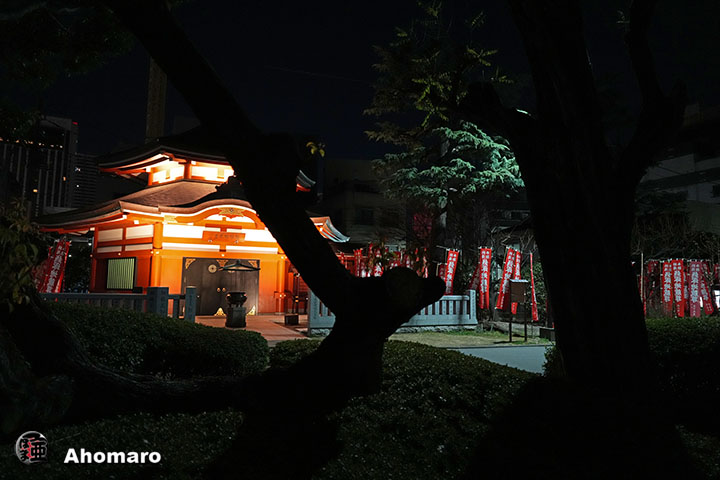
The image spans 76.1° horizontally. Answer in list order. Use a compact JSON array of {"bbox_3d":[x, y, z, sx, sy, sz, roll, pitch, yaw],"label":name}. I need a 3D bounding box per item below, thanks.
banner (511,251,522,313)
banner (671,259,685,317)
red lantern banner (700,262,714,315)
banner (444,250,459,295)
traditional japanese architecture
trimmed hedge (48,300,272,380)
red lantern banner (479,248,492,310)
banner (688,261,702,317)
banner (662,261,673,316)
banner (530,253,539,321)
[{"bbox_3d":[4.471,1.225,13.100,0.410,1.800,0.070,13,-12,-39],"label":"banner"},{"bbox_3d":[10.141,1.555,14.600,0.410,1.800,0.070,1,-6,-6],"label":"banner"},{"bbox_3d":[11.634,1.640,15.400,0.410,1.800,0.070,-3,-5,-12],"label":"red lantern banner"},{"bbox_3d":[2.868,1.198,14.500,0.410,1.800,0.070,20,-16,-35],"label":"banner"},{"bbox_3d":[-7.144,-1.381,22.593,14.530,9.484,12.584,3,-6,-23],"label":"traditional japanese architecture"},{"bbox_3d":[-3.172,1.528,7.580,3.400,0.900,1.900,2,-6,-12],"label":"trimmed hedge"},{"bbox_3d":[3.810,1.185,13.800,0.410,1.800,0.070,4,-7,-28],"label":"red lantern banner"},{"bbox_3d":[10.883,1.603,14.900,0.410,1.800,0.070,5,-6,-6],"label":"banner"},{"bbox_3d":[10.043,1.598,15.000,0.410,1.800,0.070,4,-6,-8],"label":"banner"},{"bbox_3d":[4.685,1.267,12.400,0.070,1.800,0.410,-3,-4,33],"label":"banner"}]

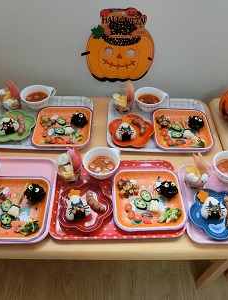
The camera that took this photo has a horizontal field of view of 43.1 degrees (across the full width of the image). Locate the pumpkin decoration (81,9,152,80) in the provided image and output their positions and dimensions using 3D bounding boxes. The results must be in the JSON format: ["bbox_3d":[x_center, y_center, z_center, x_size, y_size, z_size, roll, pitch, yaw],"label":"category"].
[{"bbox_3d":[0.018,-0.365,1.041,0.265,0.283,0.012,1,49,-1],"label":"pumpkin decoration"}]

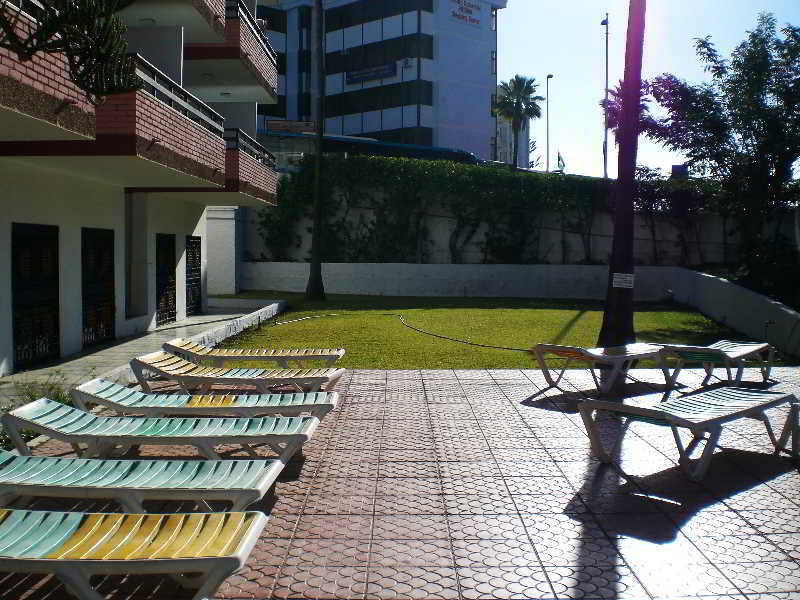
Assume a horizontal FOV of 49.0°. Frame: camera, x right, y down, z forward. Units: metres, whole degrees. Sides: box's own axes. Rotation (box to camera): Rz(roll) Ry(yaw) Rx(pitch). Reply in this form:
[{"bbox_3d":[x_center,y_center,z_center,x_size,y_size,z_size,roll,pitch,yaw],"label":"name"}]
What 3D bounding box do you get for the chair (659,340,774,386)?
[{"bbox_3d":[3.540,0.682,9.732,0.650,0.480,1.906,2,4,38],"label":"chair"}]

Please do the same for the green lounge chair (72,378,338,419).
[{"bbox_3d":[-1.434,0.872,6.703,1.906,0.480,0.650,0,3,-1],"label":"green lounge chair"}]

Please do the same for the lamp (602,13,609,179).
[{"bbox_3d":[10.077,-9.621,43.000,0.400,8.900,0.300,0,3,0],"label":"lamp"}]

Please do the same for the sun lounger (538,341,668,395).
[{"bbox_3d":[2.374,0.689,9.656,1.906,0.480,0.650,-3,4,-37],"label":"sun lounger"}]

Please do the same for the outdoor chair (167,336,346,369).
[{"bbox_3d":[-1.576,0.697,9.690,1.906,0.480,0.650,0,3,4],"label":"outdoor chair"}]

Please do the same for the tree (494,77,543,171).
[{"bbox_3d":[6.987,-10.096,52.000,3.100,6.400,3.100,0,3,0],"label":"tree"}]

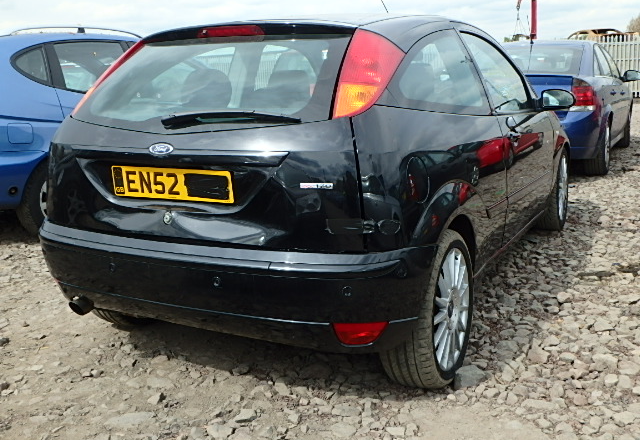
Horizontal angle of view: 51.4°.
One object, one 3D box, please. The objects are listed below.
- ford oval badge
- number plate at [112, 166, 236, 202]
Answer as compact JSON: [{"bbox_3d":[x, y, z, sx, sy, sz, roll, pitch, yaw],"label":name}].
[{"bbox_3d":[-0.528,-0.237,2.218,0.112,0.044,0.012,5,3,28],"label":"ford oval badge"},{"bbox_3d":[-0.513,-0.120,2.265,0.520,0.111,0.014,5,15,28],"label":"number plate"}]

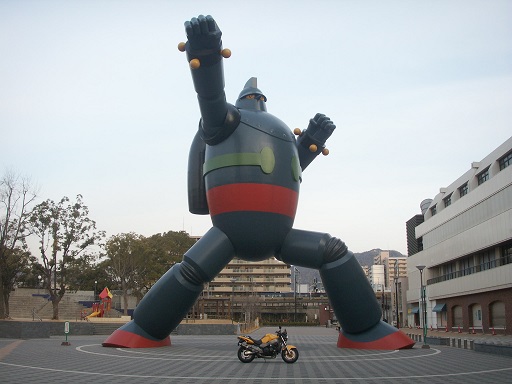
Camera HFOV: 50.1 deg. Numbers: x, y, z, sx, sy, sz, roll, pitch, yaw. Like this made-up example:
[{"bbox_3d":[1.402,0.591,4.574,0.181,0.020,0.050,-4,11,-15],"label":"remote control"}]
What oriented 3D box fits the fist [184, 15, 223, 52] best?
[{"bbox_3d":[-2.367,-7.146,24.674,1.600,1.350,1.420,0,-27,2],"label":"fist"}]

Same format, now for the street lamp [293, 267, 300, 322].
[{"bbox_3d":[6.990,18.248,96.105,1.300,9.926,0.500,1,-13,0],"label":"street lamp"}]

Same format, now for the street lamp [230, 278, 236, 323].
[{"bbox_3d":[-2.100,10.081,50.458,0.600,4.115,0.600,1,-13,0],"label":"street lamp"}]

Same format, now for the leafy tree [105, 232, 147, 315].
[{"bbox_3d":[-17.692,11.332,76.277,5.800,11.244,5.700,1,-13,0],"label":"leafy tree"}]

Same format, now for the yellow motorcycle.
[{"bbox_3d":[0.458,5.381,19.304,2.129,1.224,0.780,1,-13,0],"label":"yellow motorcycle"}]

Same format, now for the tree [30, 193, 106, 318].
[{"bbox_3d":[-20.054,6.939,59.508,7.900,13.279,7.400,1,-13,0],"label":"tree"}]

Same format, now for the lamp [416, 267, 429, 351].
[{"bbox_3d":[10.540,7.086,34.538,0.650,4.834,0.650,1,-13,0],"label":"lamp"}]

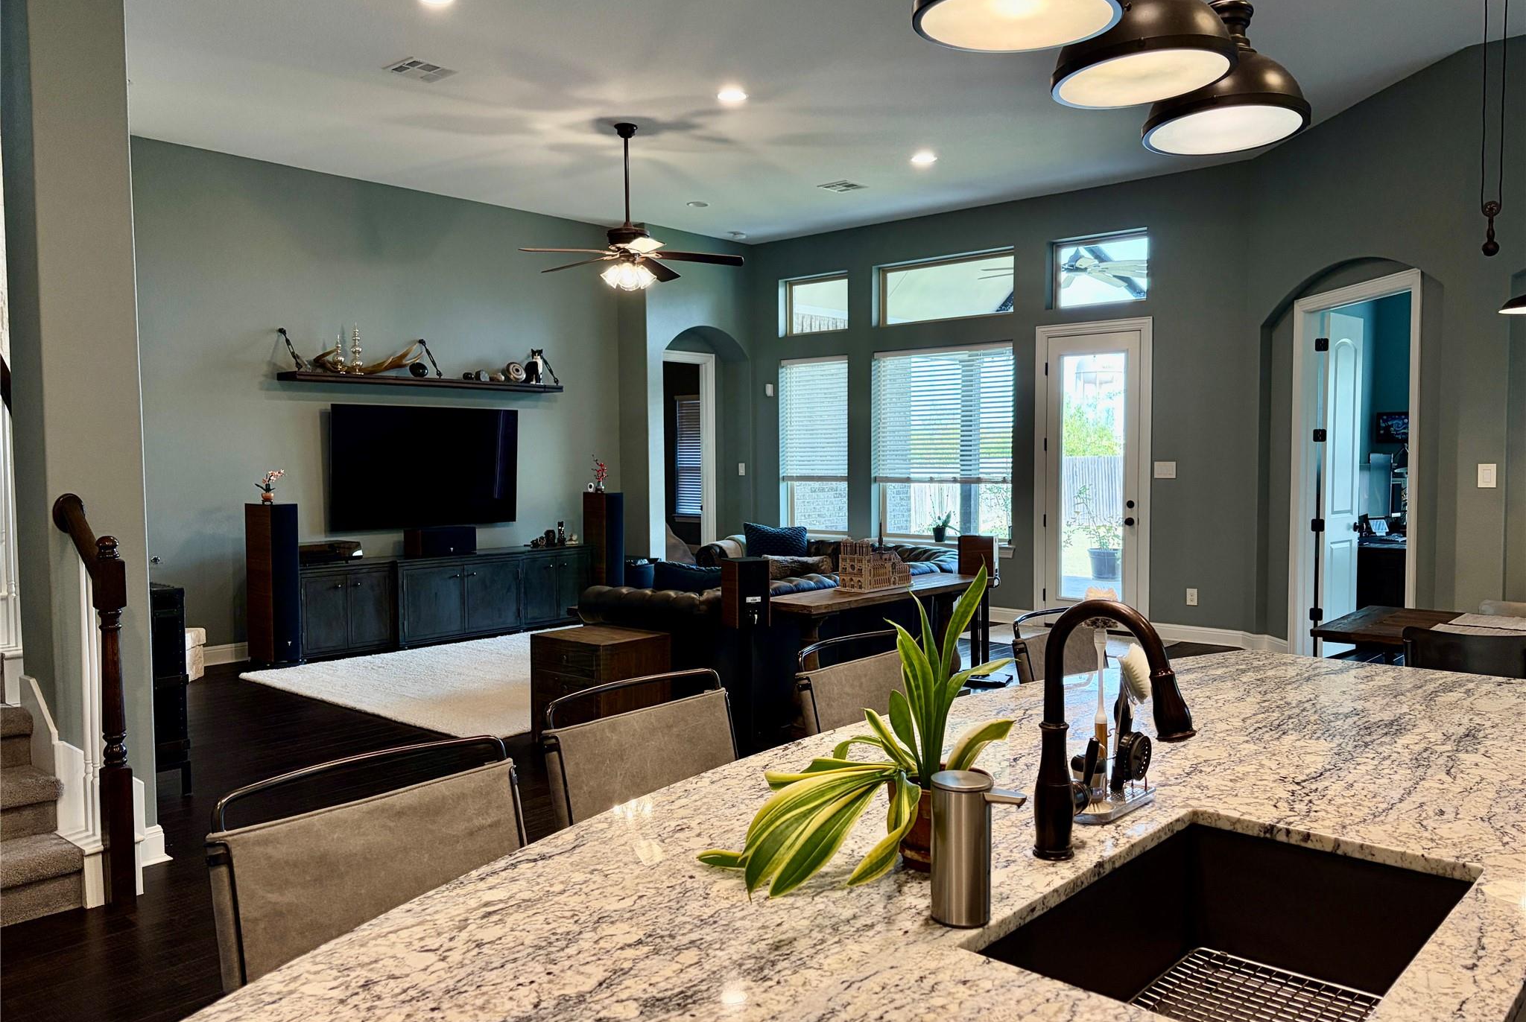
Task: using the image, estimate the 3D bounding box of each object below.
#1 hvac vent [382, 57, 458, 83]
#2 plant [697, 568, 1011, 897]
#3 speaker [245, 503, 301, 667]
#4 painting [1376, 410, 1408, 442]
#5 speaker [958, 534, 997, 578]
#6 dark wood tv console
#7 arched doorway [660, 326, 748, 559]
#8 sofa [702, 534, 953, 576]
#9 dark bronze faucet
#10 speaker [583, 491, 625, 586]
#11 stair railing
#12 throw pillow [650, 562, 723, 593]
[{"bbox_3d":[-1.903,-2.458,6.405,0.290,0.020,0.345,2,4,41],"label":"hvac vent"},{"bbox_3d":[0.132,0.292,1.630,0.455,0.425,0.310,0,3,0],"label":"plant"},{"bbox_3d":[-3.573,0.532,8.367,0.345,1.150,0.200,2,3,38],"label":"speaker"},{"bbox_3d":[5.637,-0.739,10.160,0.380,0.280,0.045,2,4,41],"label":"painting"},{"bbox_3d":[1.415,0.334,7.558,0.250,0.340,0.195,1,3,21],"label":"speaker"},{"bbox_3d":[-2.566,0.700,9.489,0.480,0.690,2.720,2,4,41],"label":"dark wood tv console"},{"bbox_3d":[-0.693,-0.456,11.573,0.400,2.790,1.170,2,4,42],"label":"arched doorway"},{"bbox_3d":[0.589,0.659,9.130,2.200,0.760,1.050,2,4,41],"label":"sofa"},{"bbox_3d":[0.500,0.311,1.621,0.235,0.380,0.110,2,4,41],"label":"dark bronze faucet"},{"bbox_3d":[-1.482,0.409,10.706,0.200,1.150,0.345,-3,4,-42],"label":"speaker"},{"bbox_3d":[-2.286,0.637,3.909,0.410,1.370,0.120,2,4,41],"label":"stair railing"},{"bbox_3d":[-0.394,0.540,6.682,0.580,0.460,0.170,2,24,42],"label":"throw pillow"}]

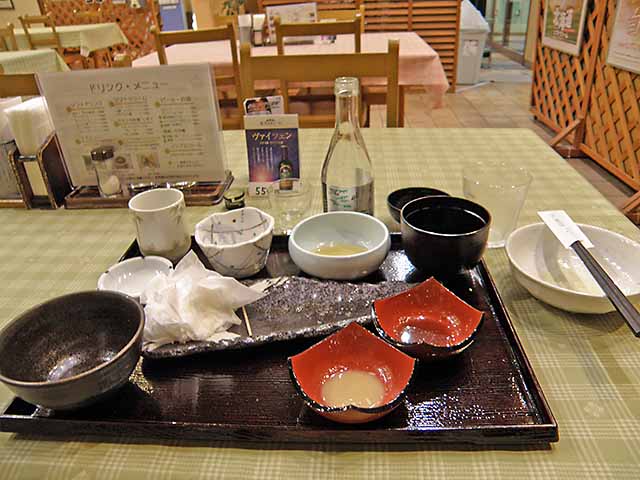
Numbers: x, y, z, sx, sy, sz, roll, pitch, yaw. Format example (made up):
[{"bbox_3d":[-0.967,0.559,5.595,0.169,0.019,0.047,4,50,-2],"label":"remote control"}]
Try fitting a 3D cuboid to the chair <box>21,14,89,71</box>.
[{"bbox_3d":[-2.768,-1.938,5.161,0.410,0.850,0.480,0,28,5],"label":"chair"}]

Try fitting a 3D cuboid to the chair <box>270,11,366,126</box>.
[{"bbox_3d":[0.010,-0.631,2.325,0.385,0.840,0.460,0,30,3],"label":"chair"}]

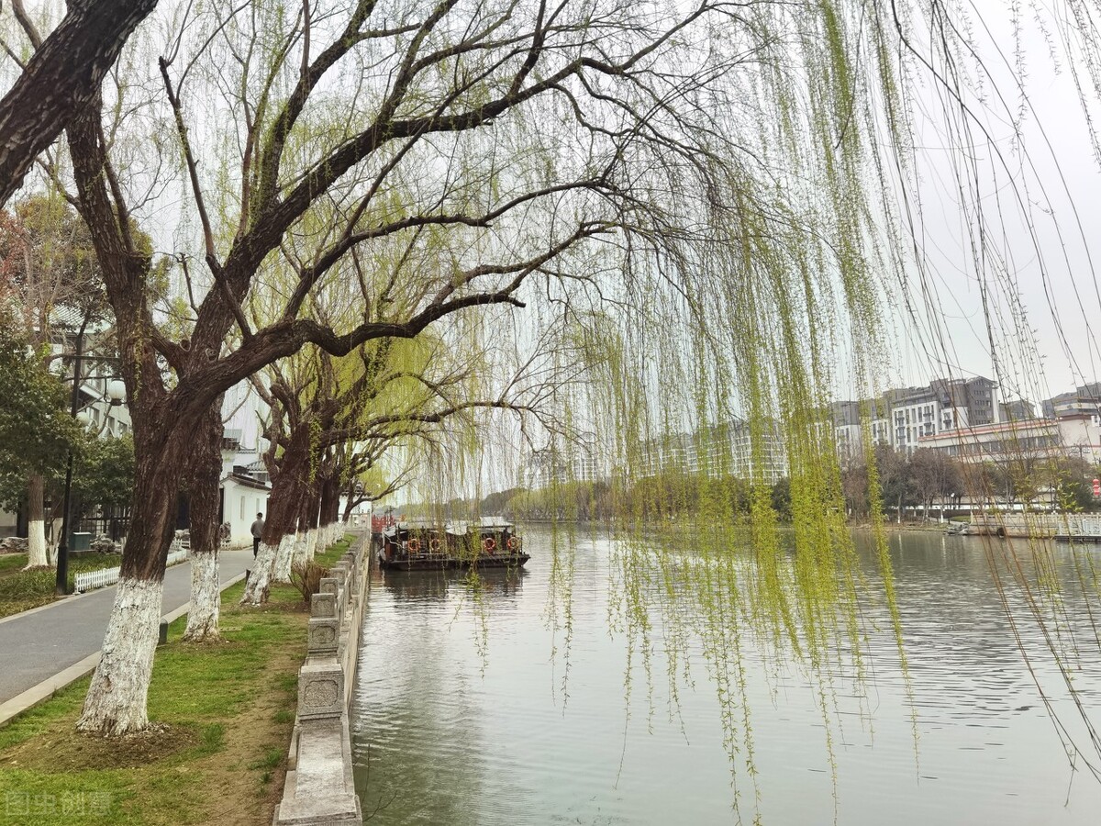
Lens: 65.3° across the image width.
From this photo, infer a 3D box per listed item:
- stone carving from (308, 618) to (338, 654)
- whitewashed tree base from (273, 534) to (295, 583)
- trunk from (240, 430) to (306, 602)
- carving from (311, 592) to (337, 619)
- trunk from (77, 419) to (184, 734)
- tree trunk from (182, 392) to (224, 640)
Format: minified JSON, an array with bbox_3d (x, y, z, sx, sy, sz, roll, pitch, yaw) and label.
[{"bbox_3d":[-2.051,2.013,7.753,0.260,0.280,0.230,2,-7,-14],"label":"stone carving"},{"bbox_3d":[-6.767,3.680,21.850,0.504,1.162,0.500,0,-7,0],"label":"whitewashed tree base"},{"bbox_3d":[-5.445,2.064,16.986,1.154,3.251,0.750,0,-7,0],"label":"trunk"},{"bbox_3d":[-2.706,2.294,10.221,0.260,0.270,0.230,2,-7,-14],"label":"carving"},{"bbox_3d":[-3.456,1.294,7.106,0.727,2.505,0.600,0,-7,0],"label":"trunk"},{"bbox_3d":[-4.818,1.433,11.943,0.500,3.343,0.500,0,-7,0],"label":"tree trunk"}]

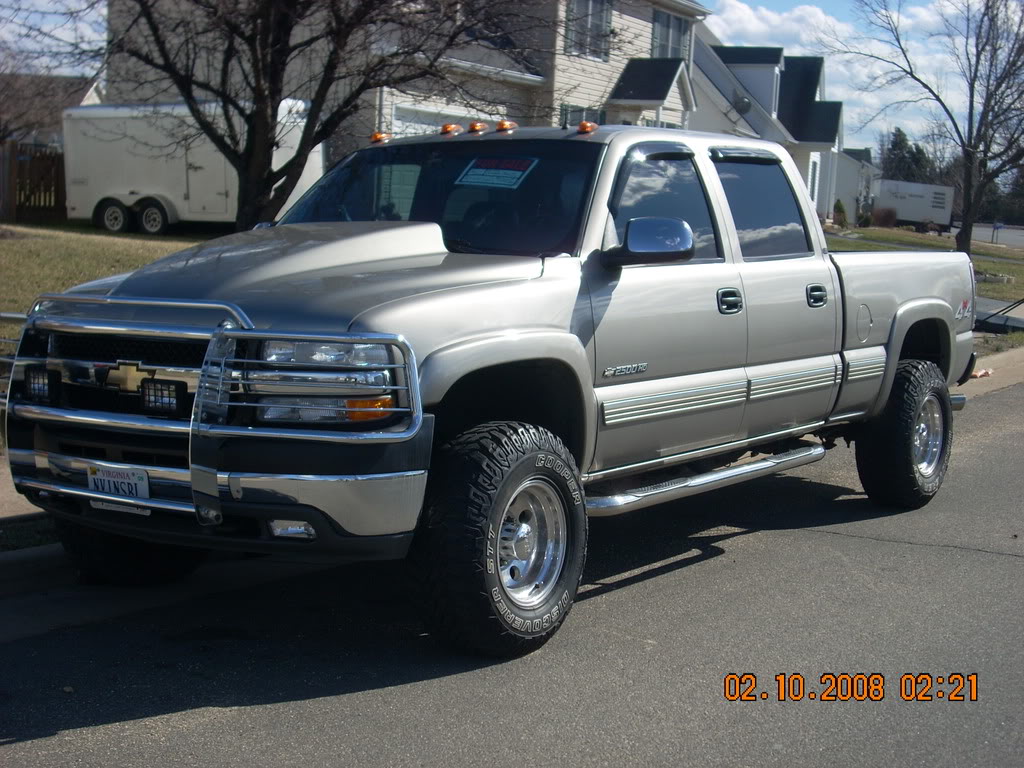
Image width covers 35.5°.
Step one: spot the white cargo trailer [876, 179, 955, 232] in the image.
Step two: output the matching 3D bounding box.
[{"bbox_3d":[27.010,-11.899,108.000,6.300,3.300,2.350,2,7,-30],"label":"white cargo trailer"}]

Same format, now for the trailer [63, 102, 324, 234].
[{"bbox_3d":[-5.357,-3.680,27.710,4.600,2.280,2.050,4,9,26],"label":"trailer"}]

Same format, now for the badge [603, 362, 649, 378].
[{"bbox_3d":[0.441,-0.055,6.181,0.012,0.042,0.345,4,7,35],"label":"badge"}]

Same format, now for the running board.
[{"bbox_3d":[0.902,0.388,6.981,0.190,0.100,1.970,4,7,35],"label":"running board"}]

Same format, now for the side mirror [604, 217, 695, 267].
[{"bbox_3d":[0.525,-0.532,6.036,0.320,0.175,0.160,4,7,35],"label":"side mirror"}]

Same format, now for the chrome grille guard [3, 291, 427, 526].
[{"bbox_3d":[-1.230,0.055,5.522,1.900,0.710,0.540,4,7,35],"label":"chrome grille guard"}]

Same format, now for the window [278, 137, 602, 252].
[{"bbox_3d":[-0.345,-0.783,6.700,1.560,0.690,0.180,4,-38,35],"label":"window"}]

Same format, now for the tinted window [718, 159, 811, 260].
[{"bbox_3d":[1.180,-0.821,7.425,0.050,0.500,0.790,-17,-5,35],"label":"tinted window"}]

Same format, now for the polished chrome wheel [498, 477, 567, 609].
[{"bbox_3d":[-0.006,0.560,5.760,0.200,0.475,0.475,4,6,32],"label":"polished chrome wheel"}]

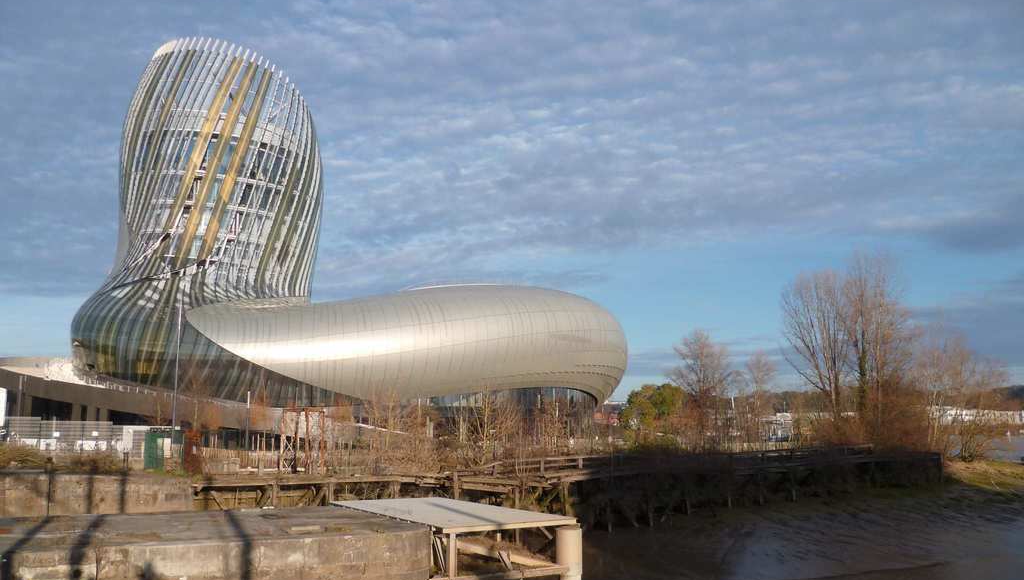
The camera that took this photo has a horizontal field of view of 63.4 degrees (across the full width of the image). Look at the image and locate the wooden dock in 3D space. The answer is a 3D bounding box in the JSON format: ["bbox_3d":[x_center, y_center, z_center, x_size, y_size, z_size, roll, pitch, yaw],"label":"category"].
[{"bbox_3d":[11.000,13.530,58.124,60.000,4.600,11.000,4,-10,-26],"label":"wooden dock"}]

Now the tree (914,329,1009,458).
[{"bbox_3d":[43.090,9.989,79.402,9.010,12.650,8.110,0,-9,0],"label":"tree"}]

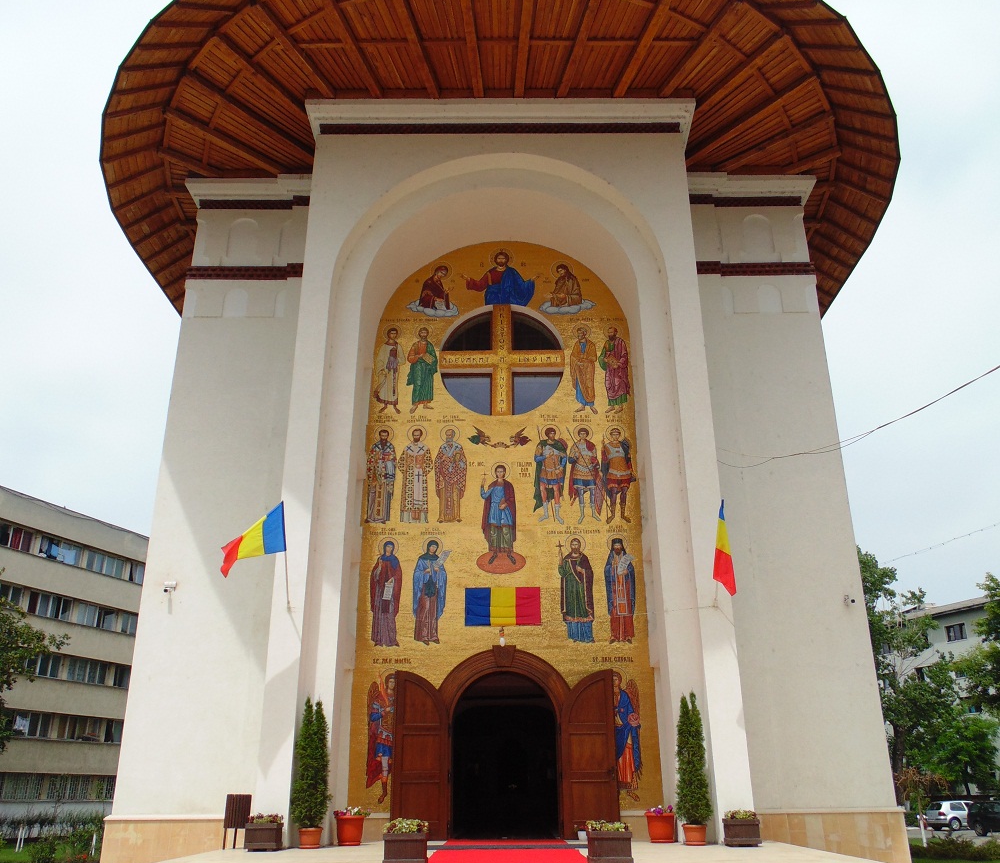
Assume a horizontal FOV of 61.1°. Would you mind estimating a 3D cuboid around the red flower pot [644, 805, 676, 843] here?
[{"bbox_3d":[2.760,6.769,14.620,0.520,0.570,0.510,0,-23,0],"label":"red flower pot"}]

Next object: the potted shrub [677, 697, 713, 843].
[{"bbox_3d":[3.222,5.467,14.222,0.580,2.090,0.580,0,-23,0],"label":"potted shrub"}]

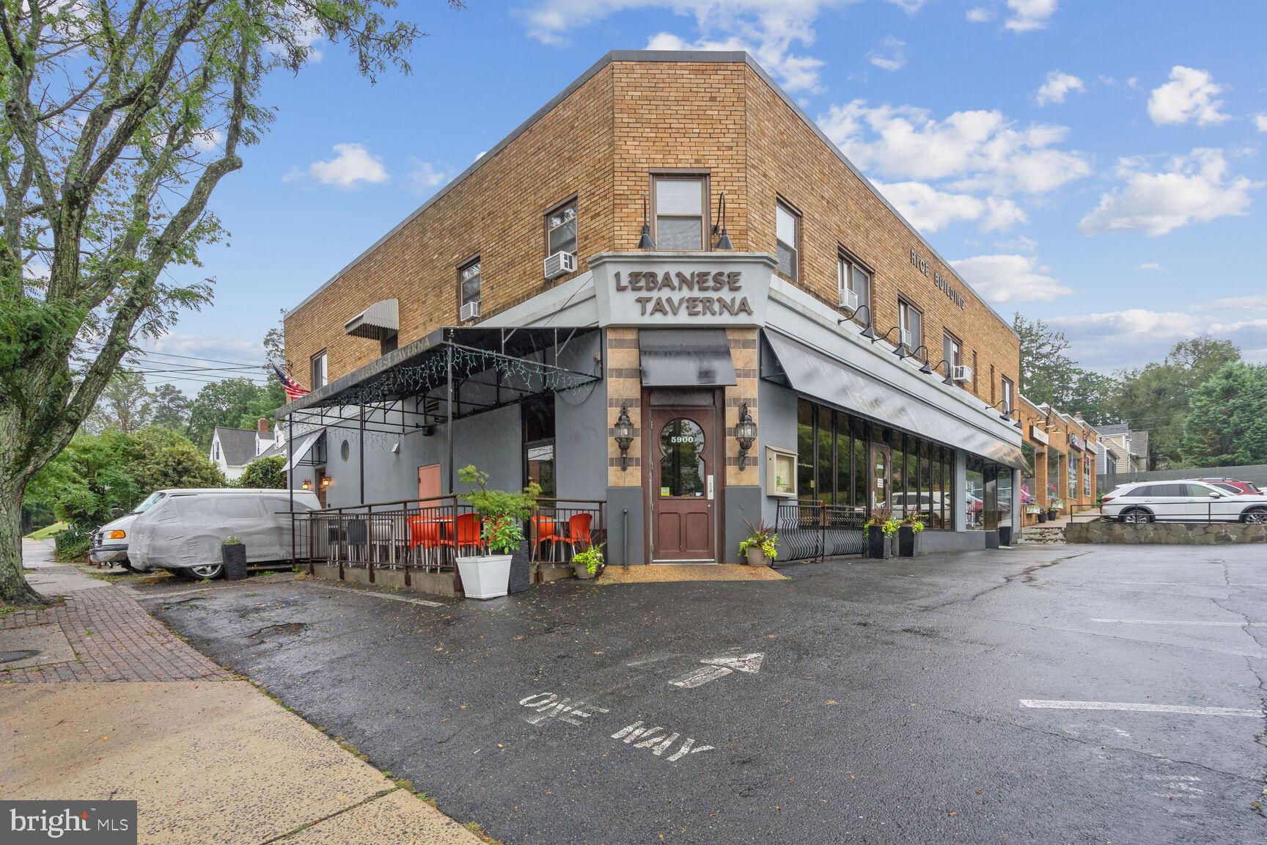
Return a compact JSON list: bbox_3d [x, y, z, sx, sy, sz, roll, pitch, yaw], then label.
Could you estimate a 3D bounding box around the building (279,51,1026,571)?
[{"bbox_3d":[1.317,0.405,20.503,17.000,7.800,19.400,-8,-12,43],"label":"building"}]

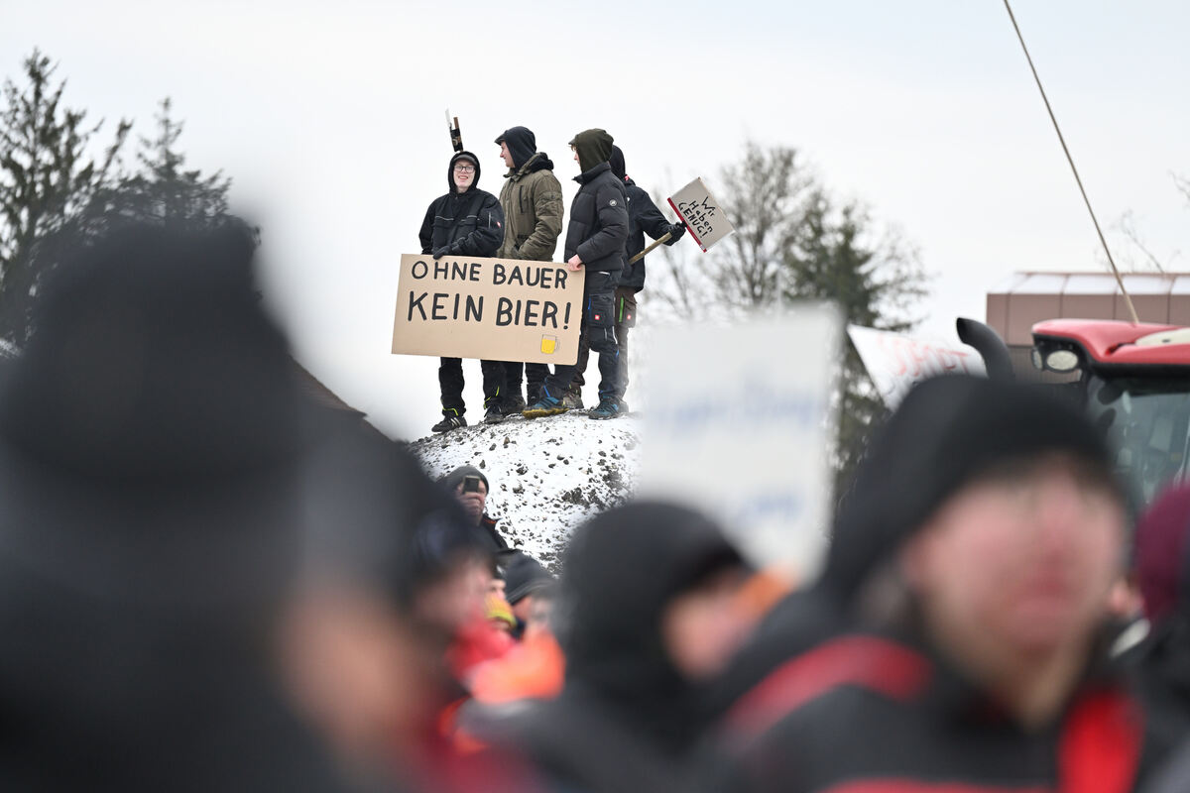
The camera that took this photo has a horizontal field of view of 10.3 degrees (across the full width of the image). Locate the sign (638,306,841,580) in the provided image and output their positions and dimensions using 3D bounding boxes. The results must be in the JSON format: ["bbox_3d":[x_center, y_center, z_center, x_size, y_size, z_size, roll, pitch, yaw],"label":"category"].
[{"bbox_3d":[0.238,0.098,11.000,0.335,0.470,0.020,1,0,0],"label":"sign"}]

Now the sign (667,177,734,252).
[{"bbox_3d":[0.690,-1.180,43.000,0.255,0.425,0.025,-33,0,0],"label":"sign"}]

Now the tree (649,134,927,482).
[{"bbox_3d":[3.600,0.200,122.000,5.300,9.900,5.000,0,-2,0],"label":"tree"}]

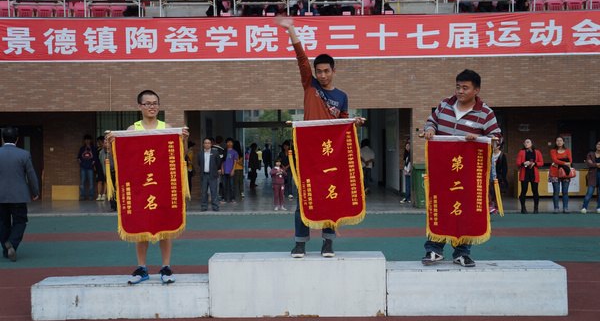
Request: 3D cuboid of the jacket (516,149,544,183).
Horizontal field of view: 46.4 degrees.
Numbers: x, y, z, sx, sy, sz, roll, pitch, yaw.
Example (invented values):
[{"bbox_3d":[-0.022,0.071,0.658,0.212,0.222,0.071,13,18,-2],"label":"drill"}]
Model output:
[{"bbox_3d":[5.071,0.128,15.400,0.590,0.730,0.340,0,1,15],"label":"jacket"}]

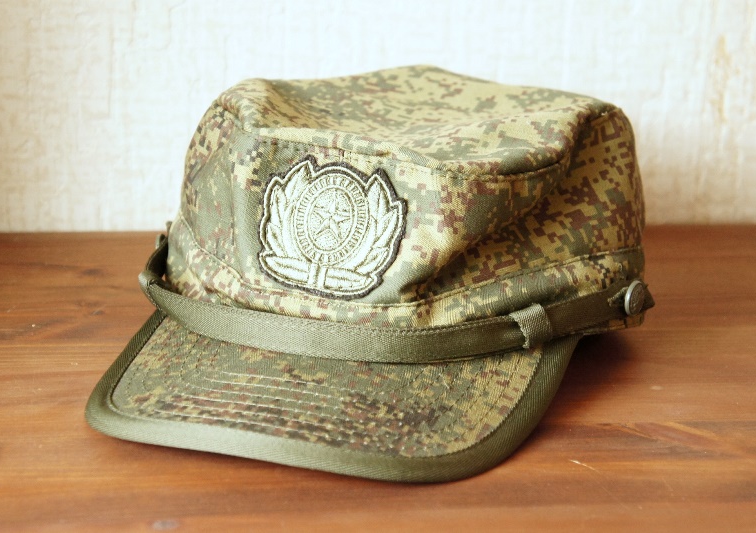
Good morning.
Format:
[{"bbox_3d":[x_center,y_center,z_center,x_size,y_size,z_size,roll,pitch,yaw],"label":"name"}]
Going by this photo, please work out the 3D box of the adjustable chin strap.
[{"bbox_3d":[-0.008,0.011,0.568,0.214,0.026,0.091,5,15,19],"label":"adjustable chin strap"}]

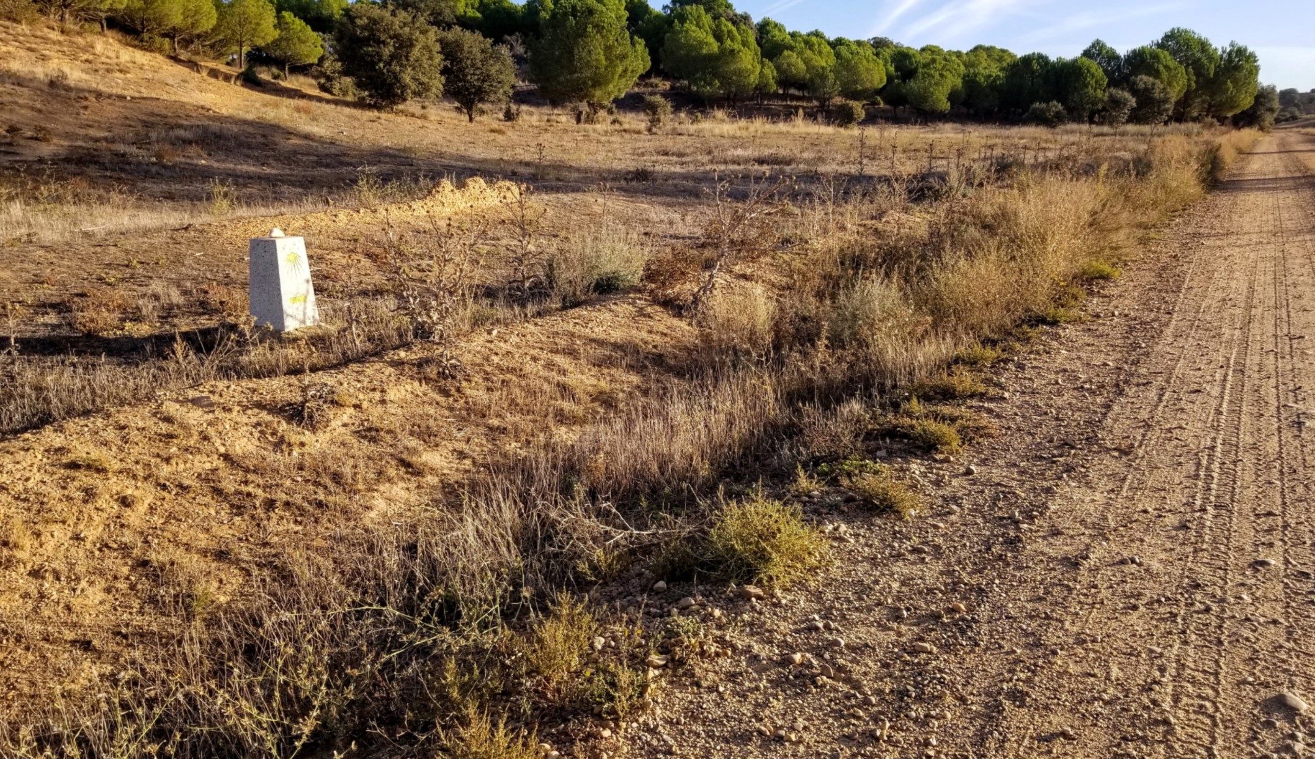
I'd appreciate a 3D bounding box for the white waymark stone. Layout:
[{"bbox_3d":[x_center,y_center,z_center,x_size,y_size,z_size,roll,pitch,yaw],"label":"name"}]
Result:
[{"bbox_3d":[-3.134,-0.834,8.221,0.390,0.800,0.385,7,16,26],"label":"white waymark stone"}]

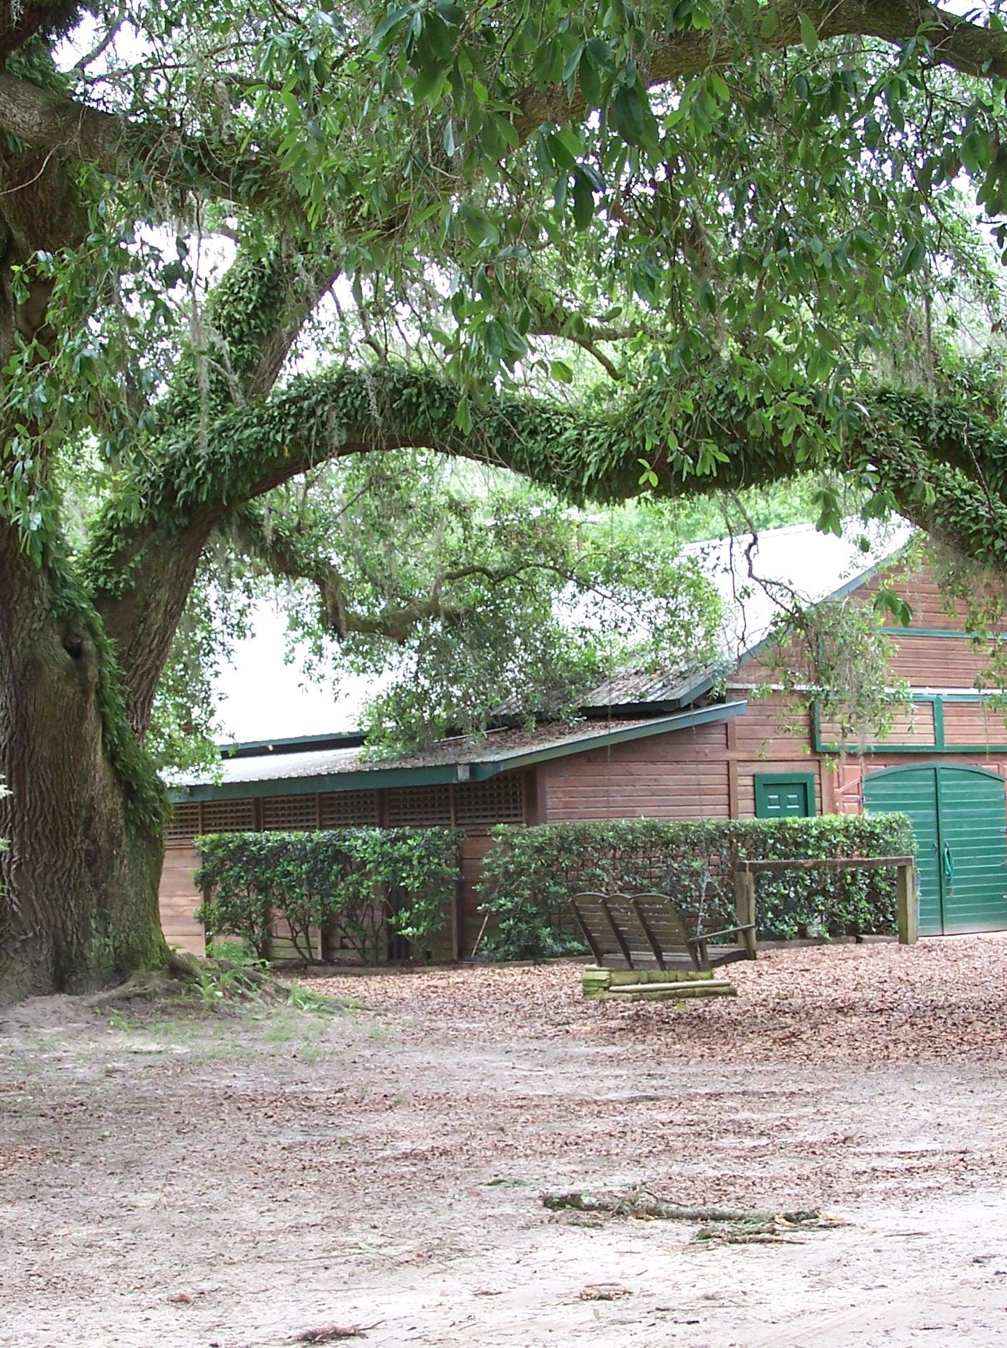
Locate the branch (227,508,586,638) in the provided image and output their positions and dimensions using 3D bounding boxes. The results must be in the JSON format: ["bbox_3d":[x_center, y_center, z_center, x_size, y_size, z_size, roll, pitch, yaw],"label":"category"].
[{"bbox_3d":[-0.955,-0.983,26.300,3.300,1.280,2.000,-1,-4,-15],"label":"branch"}]

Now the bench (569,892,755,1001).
[{"bbox_3d":[1.271,2.186,21.300,0.830,0.800,1.480,1,-5,-32],"label":"bench"}]

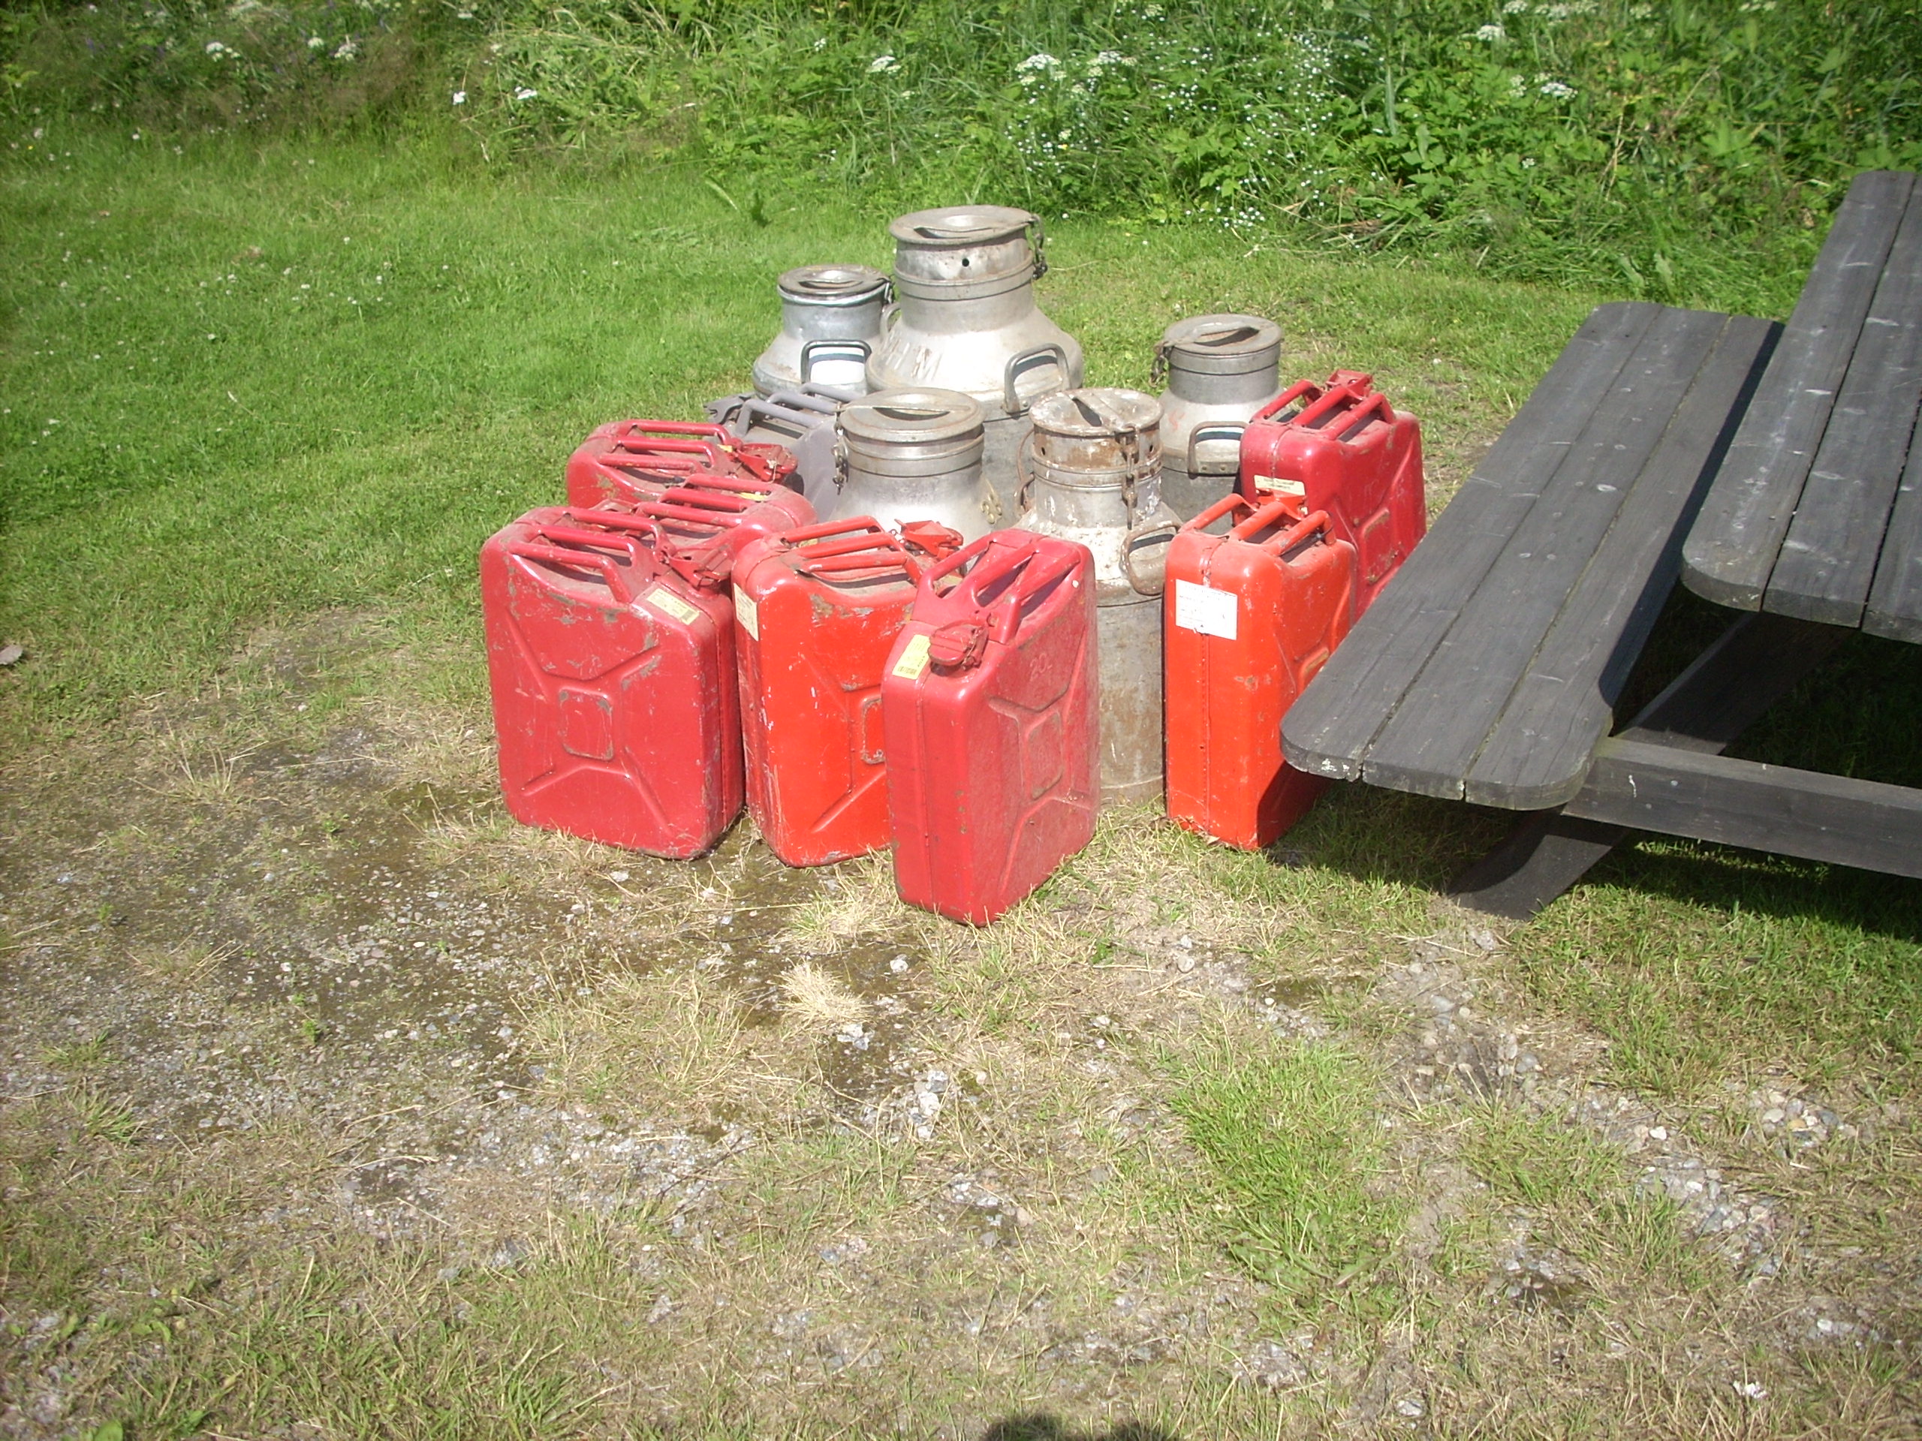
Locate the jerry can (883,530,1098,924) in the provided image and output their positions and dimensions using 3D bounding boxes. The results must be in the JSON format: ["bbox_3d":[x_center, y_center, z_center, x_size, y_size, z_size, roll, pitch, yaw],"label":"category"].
[{"bbox_3d":[0.049,0.005,2.832,0.165,0.466,0.345,12,29,29],"label":"jerry can"}]

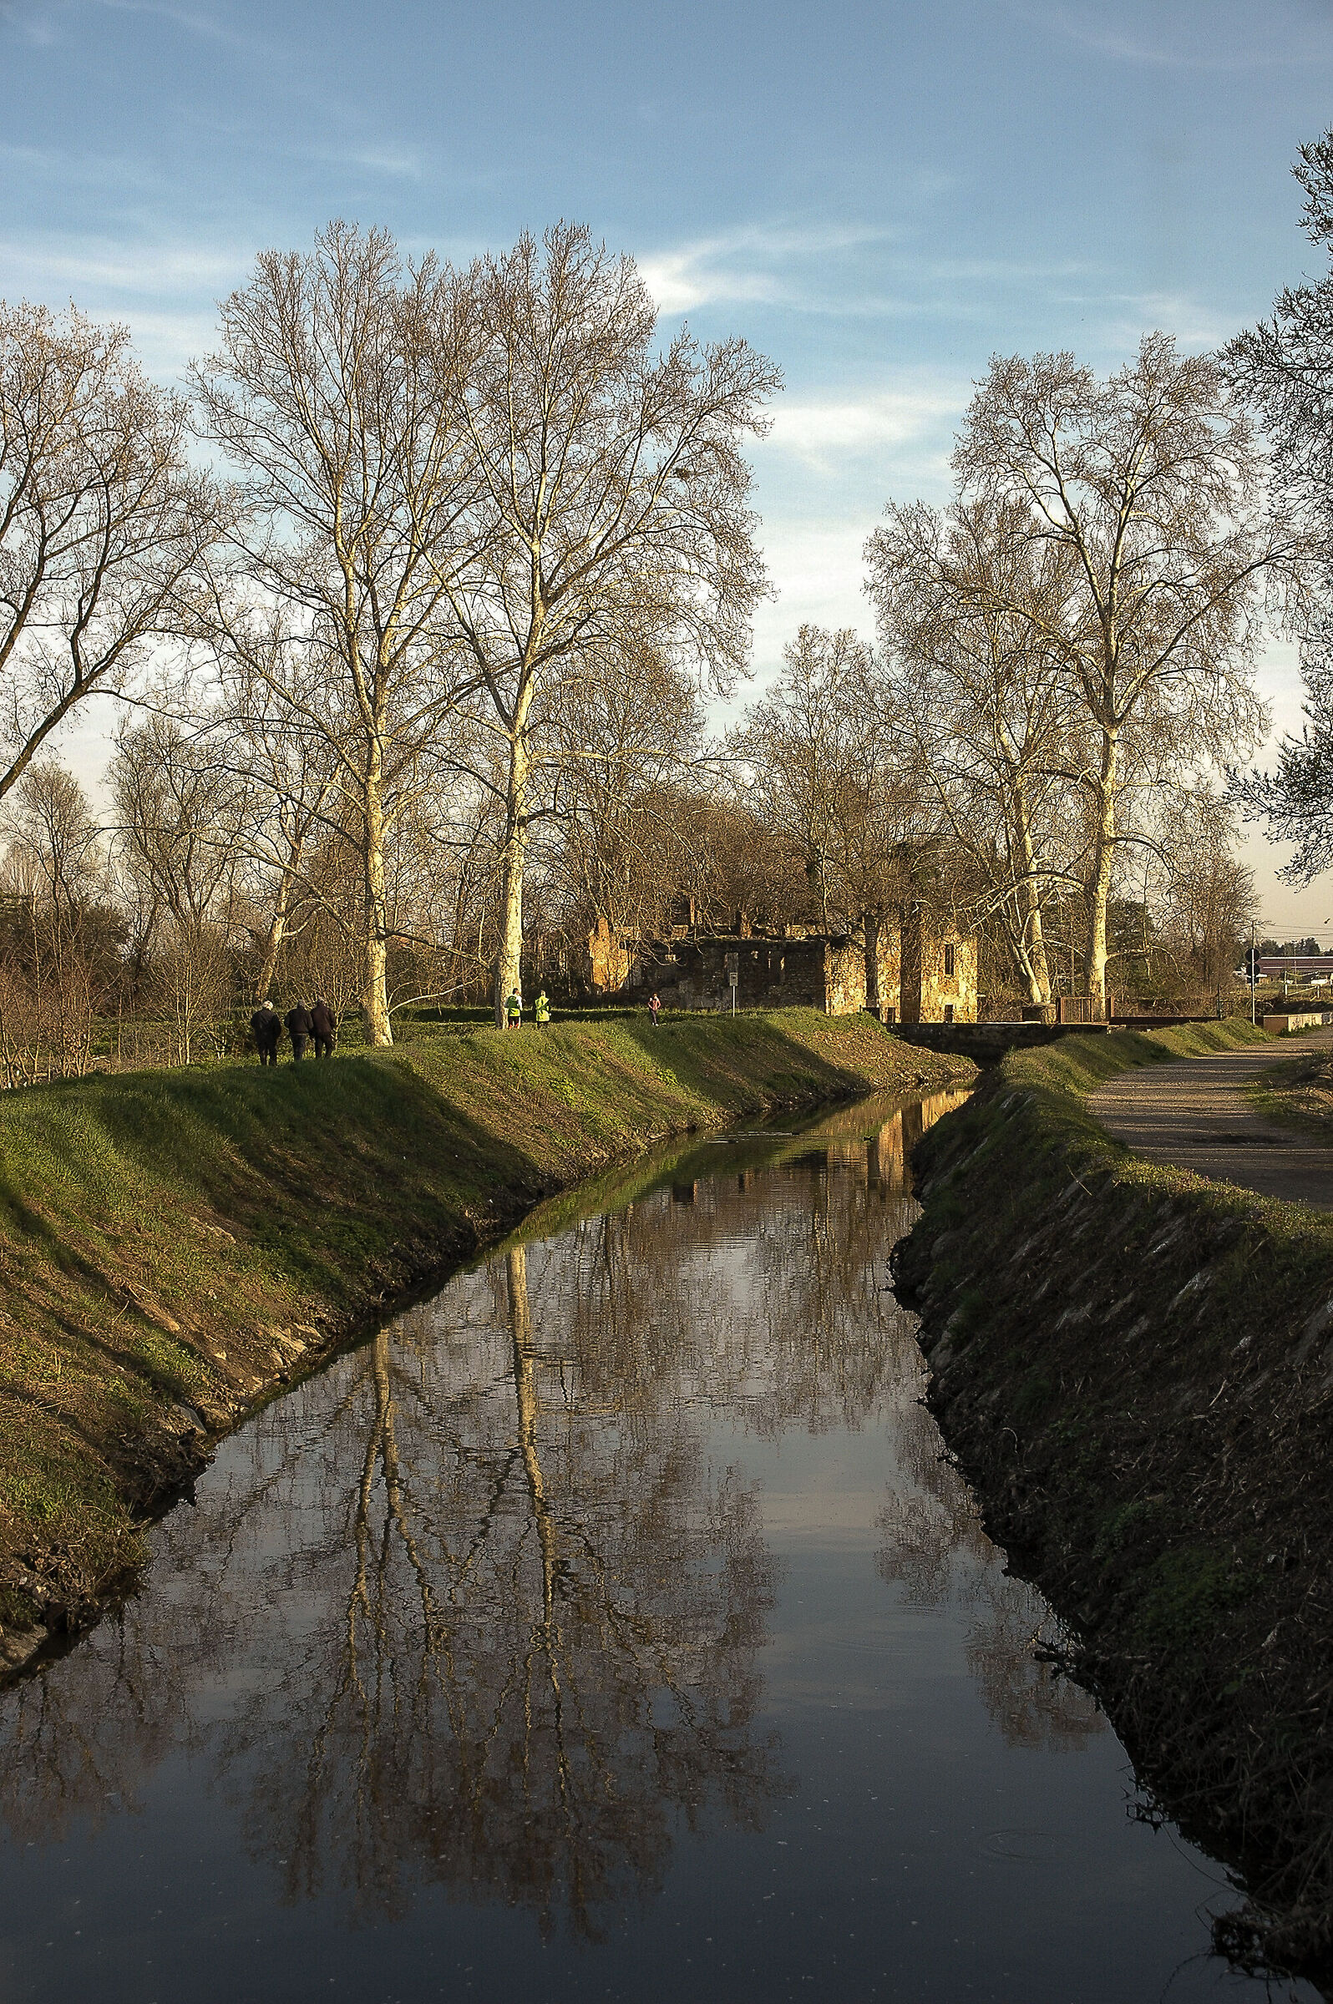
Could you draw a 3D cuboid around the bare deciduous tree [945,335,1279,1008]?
[{"bbox_3d":[25.438,-18.732,162.000,19.045,38.806,18.474,-1,1,0],"label":"bare deciduous tree"}]

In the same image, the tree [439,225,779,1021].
[{"bbox_3d":[-2.478,-16.225,123.000,14.732,34.962,14.290,-1,1,0],"label":"tree"}]

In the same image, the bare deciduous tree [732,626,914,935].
[{"bbox_3d":[12.376,-14.765,222.000,14.213,29.897,13.787,-1,1,0],"label":"bare deciduous tree"}]

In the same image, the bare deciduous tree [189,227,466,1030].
[{"bbox_3d":[-15.365,-16.955,131.000,13.087,38.032,12.694,-1,1,0],"label":"bare deciduous tree"}]

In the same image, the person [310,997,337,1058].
[{"bbox_3d":[-9.165,0.707,76.000,0.640,1.710,0.500,-1,1,5],"label":"person"}]

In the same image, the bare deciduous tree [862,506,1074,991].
[{"bbox_3d":[17.678,-14.215,163.000,12.325,29.239,11.956,-1,1,0],"label":"bare deciduous tree"}]

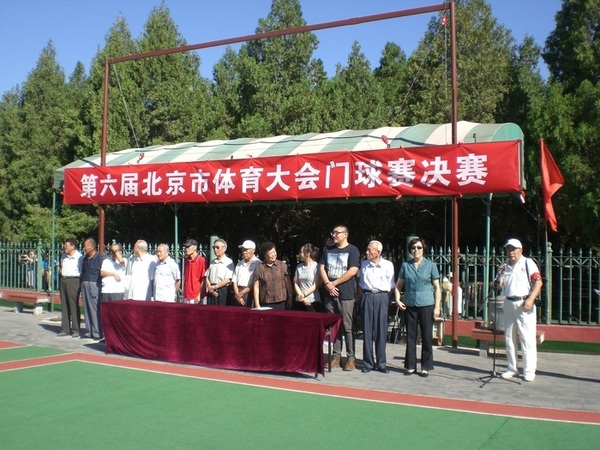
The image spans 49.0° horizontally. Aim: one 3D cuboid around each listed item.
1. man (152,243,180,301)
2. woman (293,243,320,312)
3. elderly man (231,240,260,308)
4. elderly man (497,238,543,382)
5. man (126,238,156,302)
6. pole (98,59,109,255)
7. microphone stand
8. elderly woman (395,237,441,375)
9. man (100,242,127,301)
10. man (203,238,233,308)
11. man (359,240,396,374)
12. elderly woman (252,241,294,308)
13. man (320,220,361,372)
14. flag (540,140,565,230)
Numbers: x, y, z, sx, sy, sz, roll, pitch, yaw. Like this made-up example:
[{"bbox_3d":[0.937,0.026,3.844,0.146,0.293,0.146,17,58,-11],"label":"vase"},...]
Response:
[{"bbox_3d":[-2.105,1.115,10.312,0.460,1.620,0.310,-1,-3,22],"label":"man"},{"bbox_3d":[0.097,1.066,9.100,0.400,1.610,0.300,0,-1,23],"label":"woman"},{"bbox_3d":[-0.772,1.058,9.461,0.470,1.670,0.330,-1,-3,30],"label":"elderly man"},{"bbox_3d":[2.672,1.018,8.020,0.530,1.700,0.400,-1,-2,41],"label":"elderly man"},{"bbox_3d":[-2.523,1.057,10.550,0.470,1.650,0.340,0,-1,20],"label":"man"},{"bbox_3d":[-4.101,-0.747,13.700,0.110,5.370,0.110,1,-1,28],"label":"pole"},{"bbox_3d":[2.368,1.273,7.827,0.460,1.150,0.460,-1,-3,26],"label":"microphone stand"},{"bbox_3d":[1.416,0.977,7.941,0.530,1.660,0.310,0,-3,14],"label":"elderly woman"},{"bbox_3d":[-3.072,1.079,10.850,0.460,1.610,0.360,0,-1,6],"label":"man"},{"bbox_3d":[-1.214,1.041,9.711,0.470,1.670,0.330,-1,-3,27],"label":"man"},{"bbox_3d":[0.963,1.018,8.211,0.480,1.650,0.300,0,-3,18],"label":"man"},{"bbox_3d":[-0.384,1.055,9.200,0.520,1.630,0.360,0,-1,0],"label":"elderly woman"},{"bbox_3d":[0.525,0.940,8.650,0.530,1.850,0.370,0,-1,22],"label":"man"},{"bbox_3d":[4.063,-0.636,10.600,0.400,1.500,0.220,0,-1,14],"label":"flag"}]

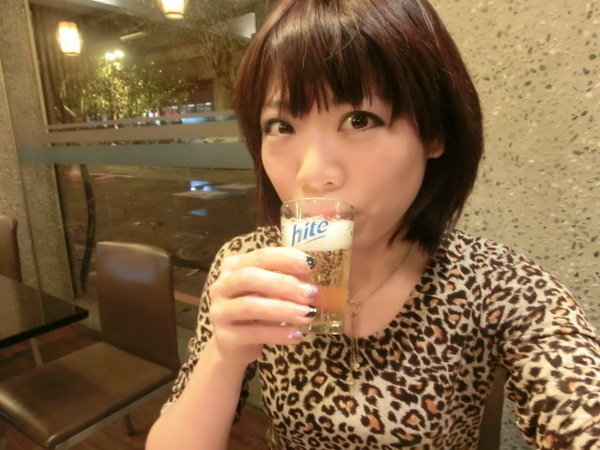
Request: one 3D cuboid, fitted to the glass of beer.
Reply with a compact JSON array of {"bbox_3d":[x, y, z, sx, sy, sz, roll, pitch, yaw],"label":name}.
[{"bbox_3d":[0.012,0.034,0.328,0.059,0.098,0.059,0,-10,13],"label":"glass of beer"}]

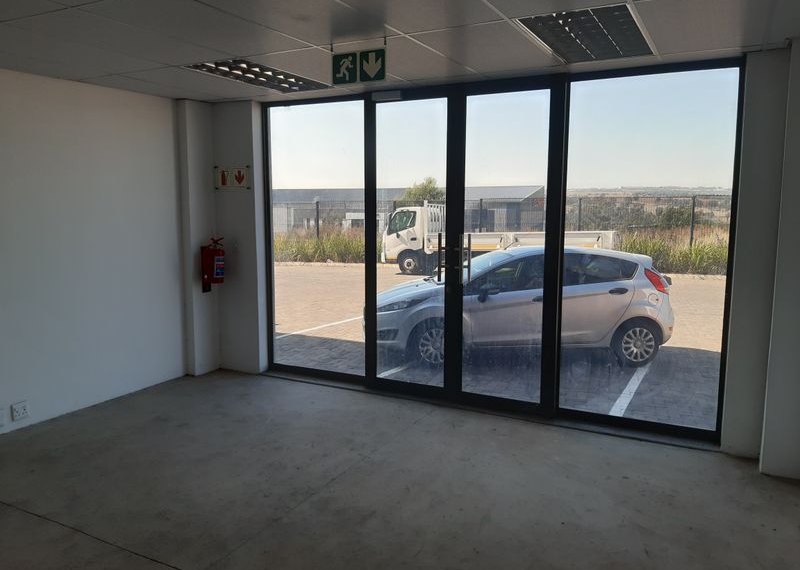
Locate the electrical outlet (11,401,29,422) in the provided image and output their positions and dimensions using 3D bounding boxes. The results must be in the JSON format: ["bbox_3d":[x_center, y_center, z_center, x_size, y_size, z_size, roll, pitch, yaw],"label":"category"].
[{"bbox_3d":[-2.814,0.940,4.474,0.018,0.120,0.122,4,9,27],"label":"electrical outlet"}]

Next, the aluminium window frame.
[{"bbox_3d":[0.466,-0.315,4.876,3.920,2.570,0.100,4,9,27],"label":"aluminium window frame"}]

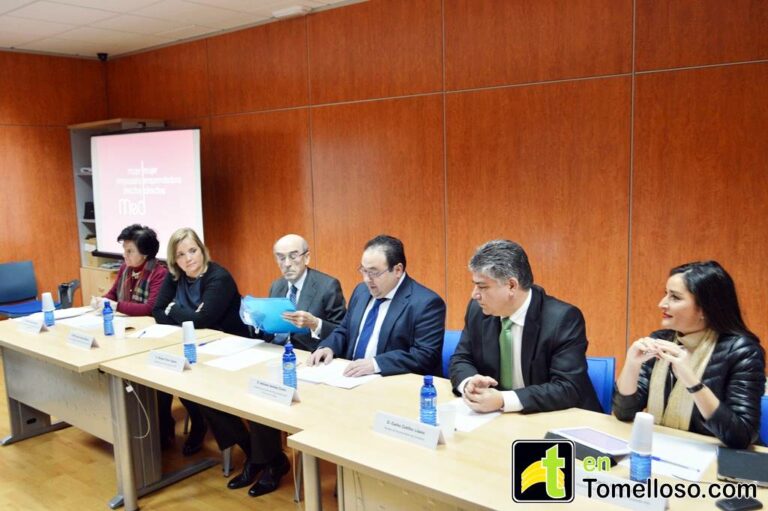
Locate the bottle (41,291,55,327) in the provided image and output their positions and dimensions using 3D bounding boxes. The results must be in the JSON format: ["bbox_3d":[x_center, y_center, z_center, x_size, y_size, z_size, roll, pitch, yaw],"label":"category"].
[{"bbox_3d":[-2.016,0.324,4.237,0.068,0.210,0.068,5,10,40],"label":"bottle"}]

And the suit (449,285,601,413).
[{"bbox_3d":[0.542,0.460,2.804,0.580,0.670,0.580,5,10,40],"label":"suit"}]

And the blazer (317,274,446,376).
[{"bbox_3d":[-0.016,0.413,3.311,0.630,0.660,0.560,5,10,40],"label":"blazer"}]

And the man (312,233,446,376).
[{"bbox_3d":[-0.038,0.581,3.302,0.650,1.330,0.660,5,10,40],"label":"man"}]

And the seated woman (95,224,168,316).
[{"bbox_3d":[-1.610,0.445,4.444,0.700,1.250,0.530,-9,10,-44],"label":"seated woman"}]

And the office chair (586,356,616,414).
[{"bbox_3d":[0.598,0.818,2.871,0.500,0.810,0.550,5,10,40],"label":"office chair"}]

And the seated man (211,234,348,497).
[{"bbox_3d":[-0.519,0.556,3.654,0.640,1.310,0.700,5,10,40],"label":"seated man"}]

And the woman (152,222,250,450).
[{"bbox_3d":[-1.092,0.510,4.173,0.610,1.295,0.600,5,10,40],"label":"woman"}]

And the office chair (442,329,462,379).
[{"bbox_3d":[0.075,0.811,3.452,0.520,0.830,0.600,5,10,40],"label":"office chair"}]

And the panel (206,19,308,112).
[{"bbox_3d":[-1.007,-1.470,5.590,1.224,0.653,0.040,5,10,40],"label":"panel"}]

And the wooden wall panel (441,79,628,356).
[{"bbox_3d":[0.877,0.022,4.197,1.202,2.036,0.040,5,10,40],"label":"wooden wall panel"}]

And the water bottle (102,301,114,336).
[{"bbox_3d":[-1.464,0.335,3.749,0.060,0.180,0.060,5,10,40],"label":"water bottle"}]

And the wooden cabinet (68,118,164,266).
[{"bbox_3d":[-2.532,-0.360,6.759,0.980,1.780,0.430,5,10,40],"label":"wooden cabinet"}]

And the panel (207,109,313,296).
[{"bbox_3d":[-0.975,-0.137,5.762,1.224,2.036,0.040,5,10,40],"label":"panel"}]

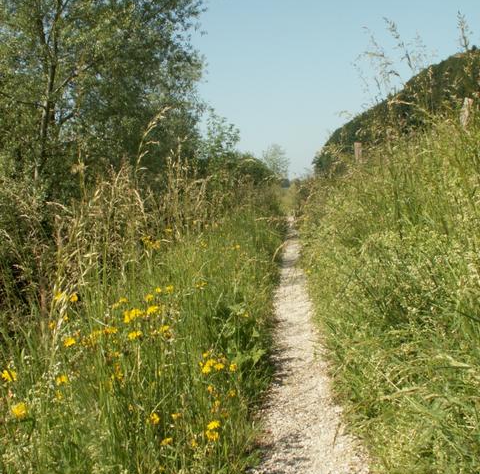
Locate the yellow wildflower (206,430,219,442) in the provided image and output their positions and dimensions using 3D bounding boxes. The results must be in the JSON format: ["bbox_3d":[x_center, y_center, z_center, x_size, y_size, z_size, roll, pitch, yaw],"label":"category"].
[{"bbox_3d":[-0.093,0.675,2.200,0.037,0.037,0.034,0,4,-1],"label":"yellow wildflower"}]

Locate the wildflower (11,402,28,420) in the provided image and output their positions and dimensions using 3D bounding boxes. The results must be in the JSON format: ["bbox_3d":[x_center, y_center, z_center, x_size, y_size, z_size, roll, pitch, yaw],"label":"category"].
[{"bbox_3d":[-0.681,0.536,2.000,0.052,0.052,0.039,-1,4,-10],"label":"wildflower"}]

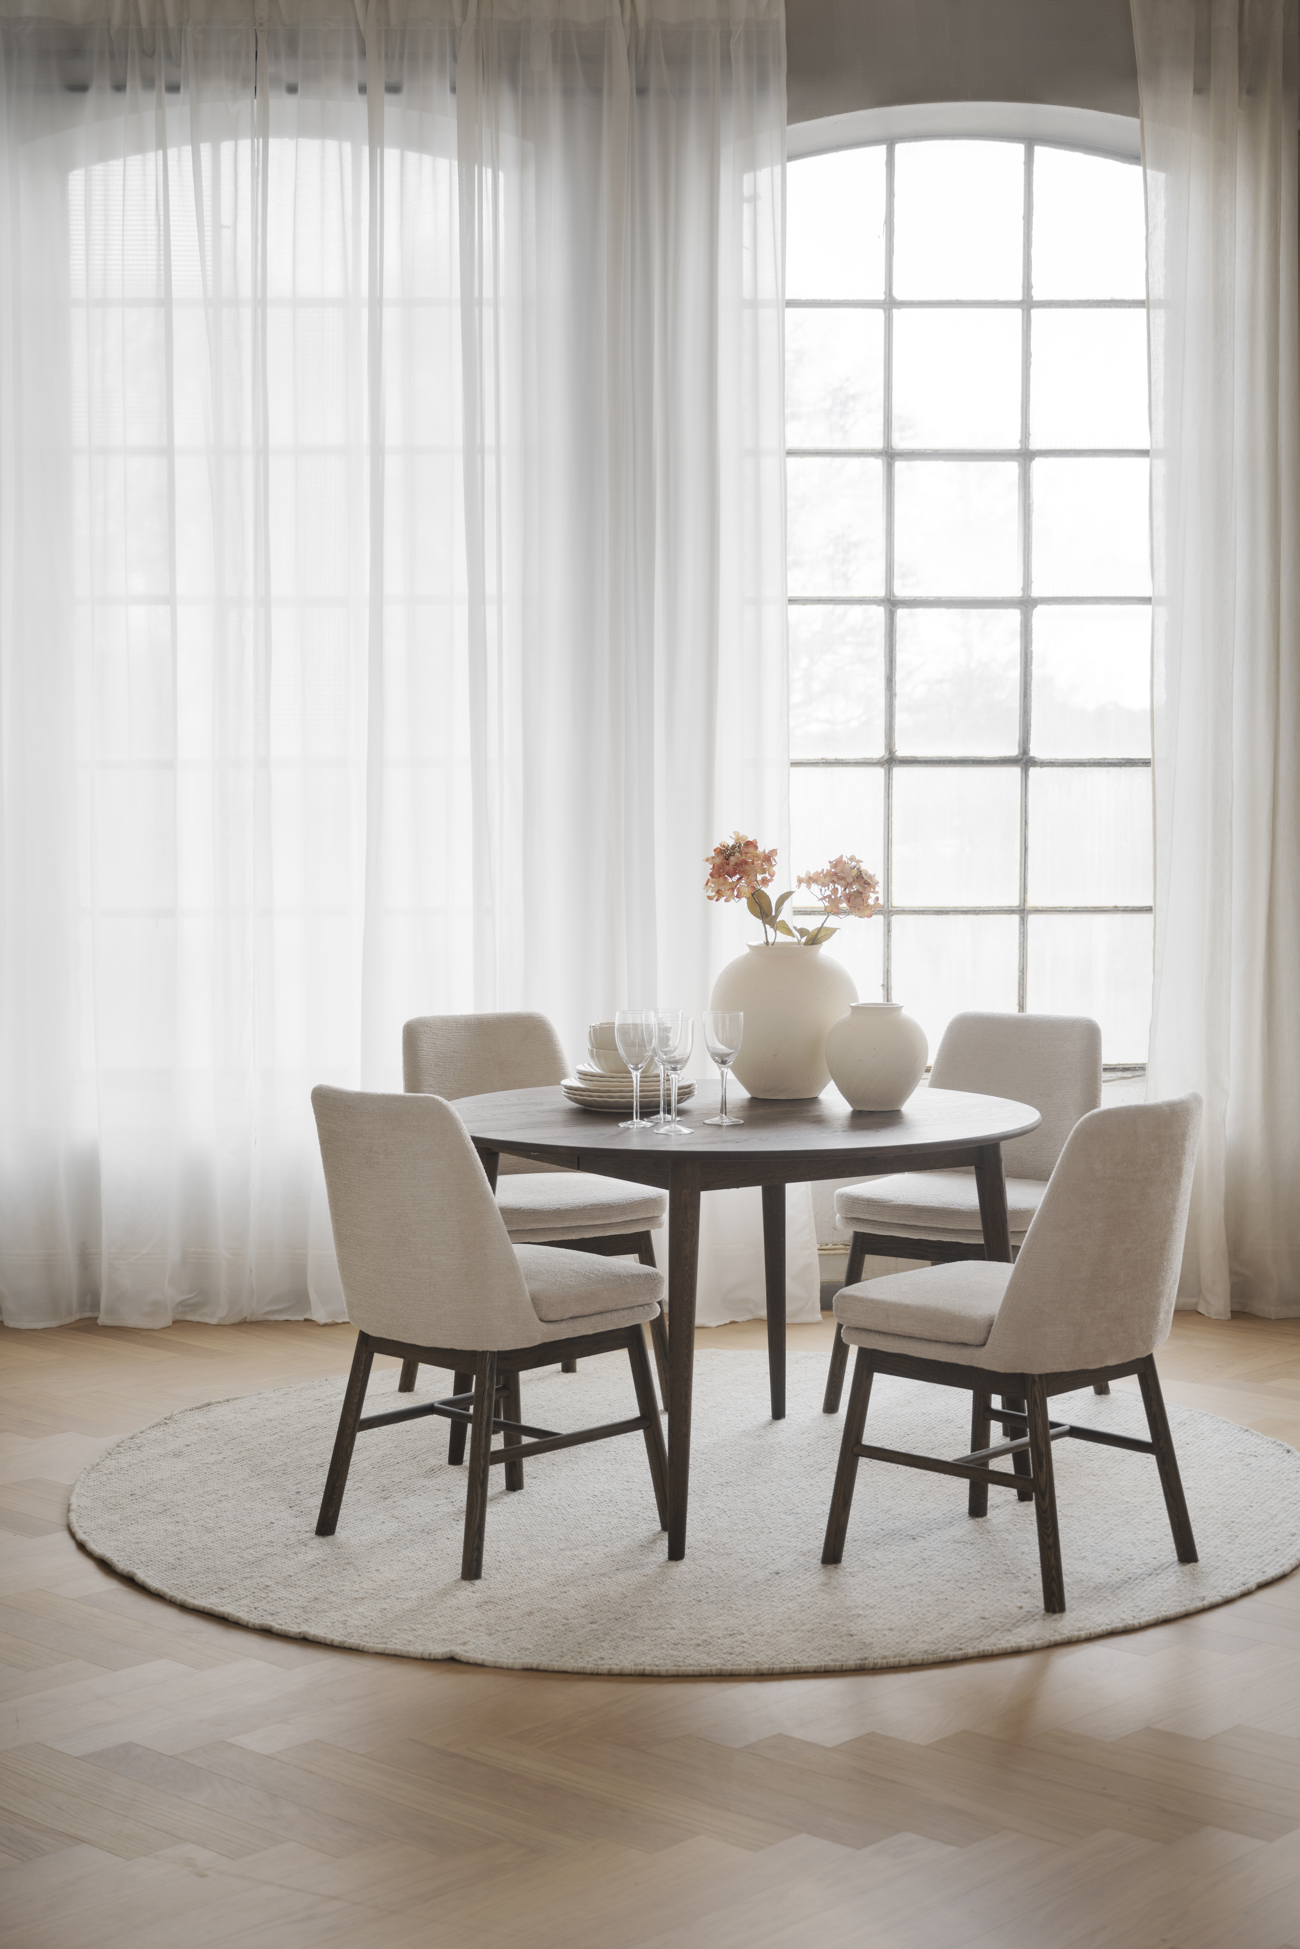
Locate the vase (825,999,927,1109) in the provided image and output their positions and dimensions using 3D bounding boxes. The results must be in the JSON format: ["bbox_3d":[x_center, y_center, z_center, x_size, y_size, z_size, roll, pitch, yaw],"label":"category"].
[{"bbox_3d":[0.458,0.161,5.548,0.208,0.213,0.208,0,4,0],"label":"vase"}]

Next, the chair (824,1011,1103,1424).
[{"bbox_3d":[0.722,0.535,6.176,0.465,0.855,0.540,2,5,35],"label":"chair"}]

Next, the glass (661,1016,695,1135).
[{"bbox_3d":[0.046,0.187,5.113,0.074,0.211,0.074,0,4,0],"label":"glass"}]

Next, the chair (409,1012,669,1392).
[{"bbox_3d":[-0.269,0.534,6.232,0.480,0.852,0.565,-2,4,-29],"label":"chair"}]

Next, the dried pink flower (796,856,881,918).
[{"bbox_3d":[0.393,-0.180,5.723,0.177,0.133,0.150,0,4,0],"label":"dried pink flower"}]

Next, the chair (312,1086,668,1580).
[{"bbox_3d":[-0.300,0.611,5.107,0.565,0.852,0.480,-4,5,-44],"label":"chair"}]

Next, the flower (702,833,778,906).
[{"bbox_3d":[0.189,-0.221,5.723,0.153,0.148,0.140,0,4,0],"label":"flower"}]

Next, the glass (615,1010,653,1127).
[{"bbox_3d":[-0.025,0.178,5.225,0.075,0.214,0.075,0,4,0],"label":"glass"}]

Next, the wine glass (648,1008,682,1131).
[{"bbox_3d":[0.028,0.176,5.352,0.077,0.212,0.077,0,4,0],"label":"wine glass"}]

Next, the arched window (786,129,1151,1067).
[{"bbox_3d":[0.840,-0.997,7.500,1.125,2.539,0.120,0,4,0],"label":"arched window"}]

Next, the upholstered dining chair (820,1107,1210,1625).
[{"bbox_3d":[0.653,0.620,4.886,0.540,0.855,0.465,3,5,43],"label":"upholstered dining chair"}]

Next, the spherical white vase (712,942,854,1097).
[{"bbox_3d":[0.280,0.096,5.723,0.308,0.312,0.308,0,4,0],"label":"spherical white vase"}]

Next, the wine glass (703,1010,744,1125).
[{"bbox_3d":[0.141,0.178,5.253,0.078,0.210,0.078,0,4,0],"label":"wine glass"}]

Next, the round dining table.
[{"bbox_3d":[0.167,0.641,5.497,1.210,0.738,1.210,0,4,0],"label":"round dining table"}]

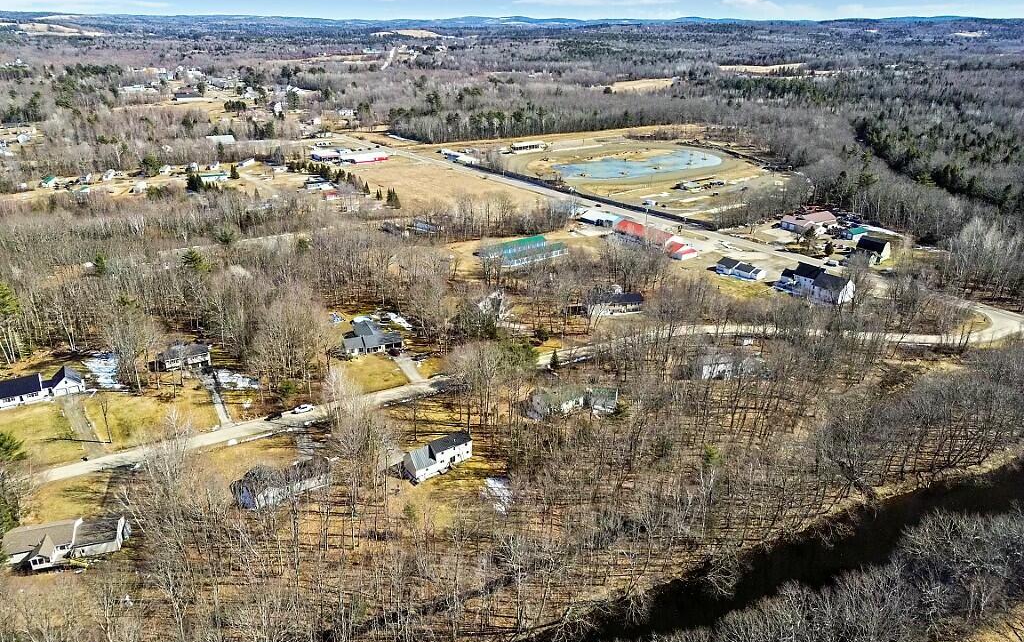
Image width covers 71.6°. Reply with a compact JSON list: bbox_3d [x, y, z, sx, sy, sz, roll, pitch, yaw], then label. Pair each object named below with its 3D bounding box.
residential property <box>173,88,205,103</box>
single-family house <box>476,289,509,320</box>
[{"bbox_3d":[-454.000,-317.430,1005.630,37.000,8.500,17.000,-6,24,-14],"label":"residential property"},{"bbox_3d":[-8.000,-7.260,290.990,10.000,7.500,11.000,-10,25,-23],"label":"single-family house"}]

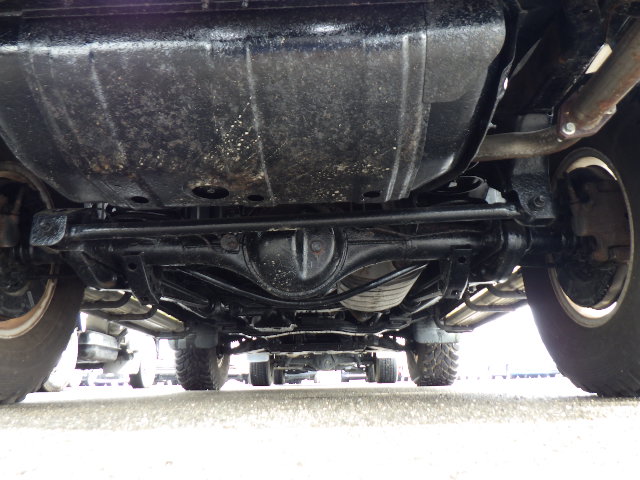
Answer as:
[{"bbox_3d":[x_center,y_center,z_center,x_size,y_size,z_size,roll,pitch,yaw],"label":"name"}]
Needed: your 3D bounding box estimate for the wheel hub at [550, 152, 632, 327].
[{"bbox_3d":[0.736,-0.009,1.273,0.175,0.437,0.437,-1,-15,1],"label":"wheel hub"}]

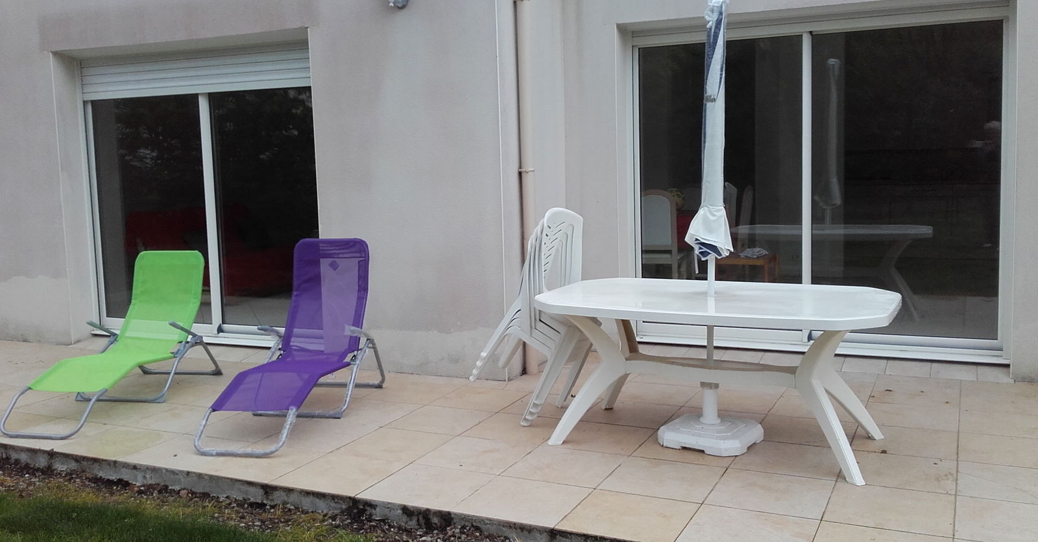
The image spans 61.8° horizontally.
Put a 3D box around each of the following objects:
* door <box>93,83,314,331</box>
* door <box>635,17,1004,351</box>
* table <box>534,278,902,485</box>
[{"bbox_3d":[-2.450,-0.485,6.780,2.400,1.980,0.130,1,7,25],"label":"door"},{"bbox_3d":[1.980,-0.555,6.030,2.420,2.140,0.130,1,7,25],"label":"door"},{"bbox_3d":[0.953,0.470,4.230,1.640,0.725,0.940,1,7,28],"label":"table"}]

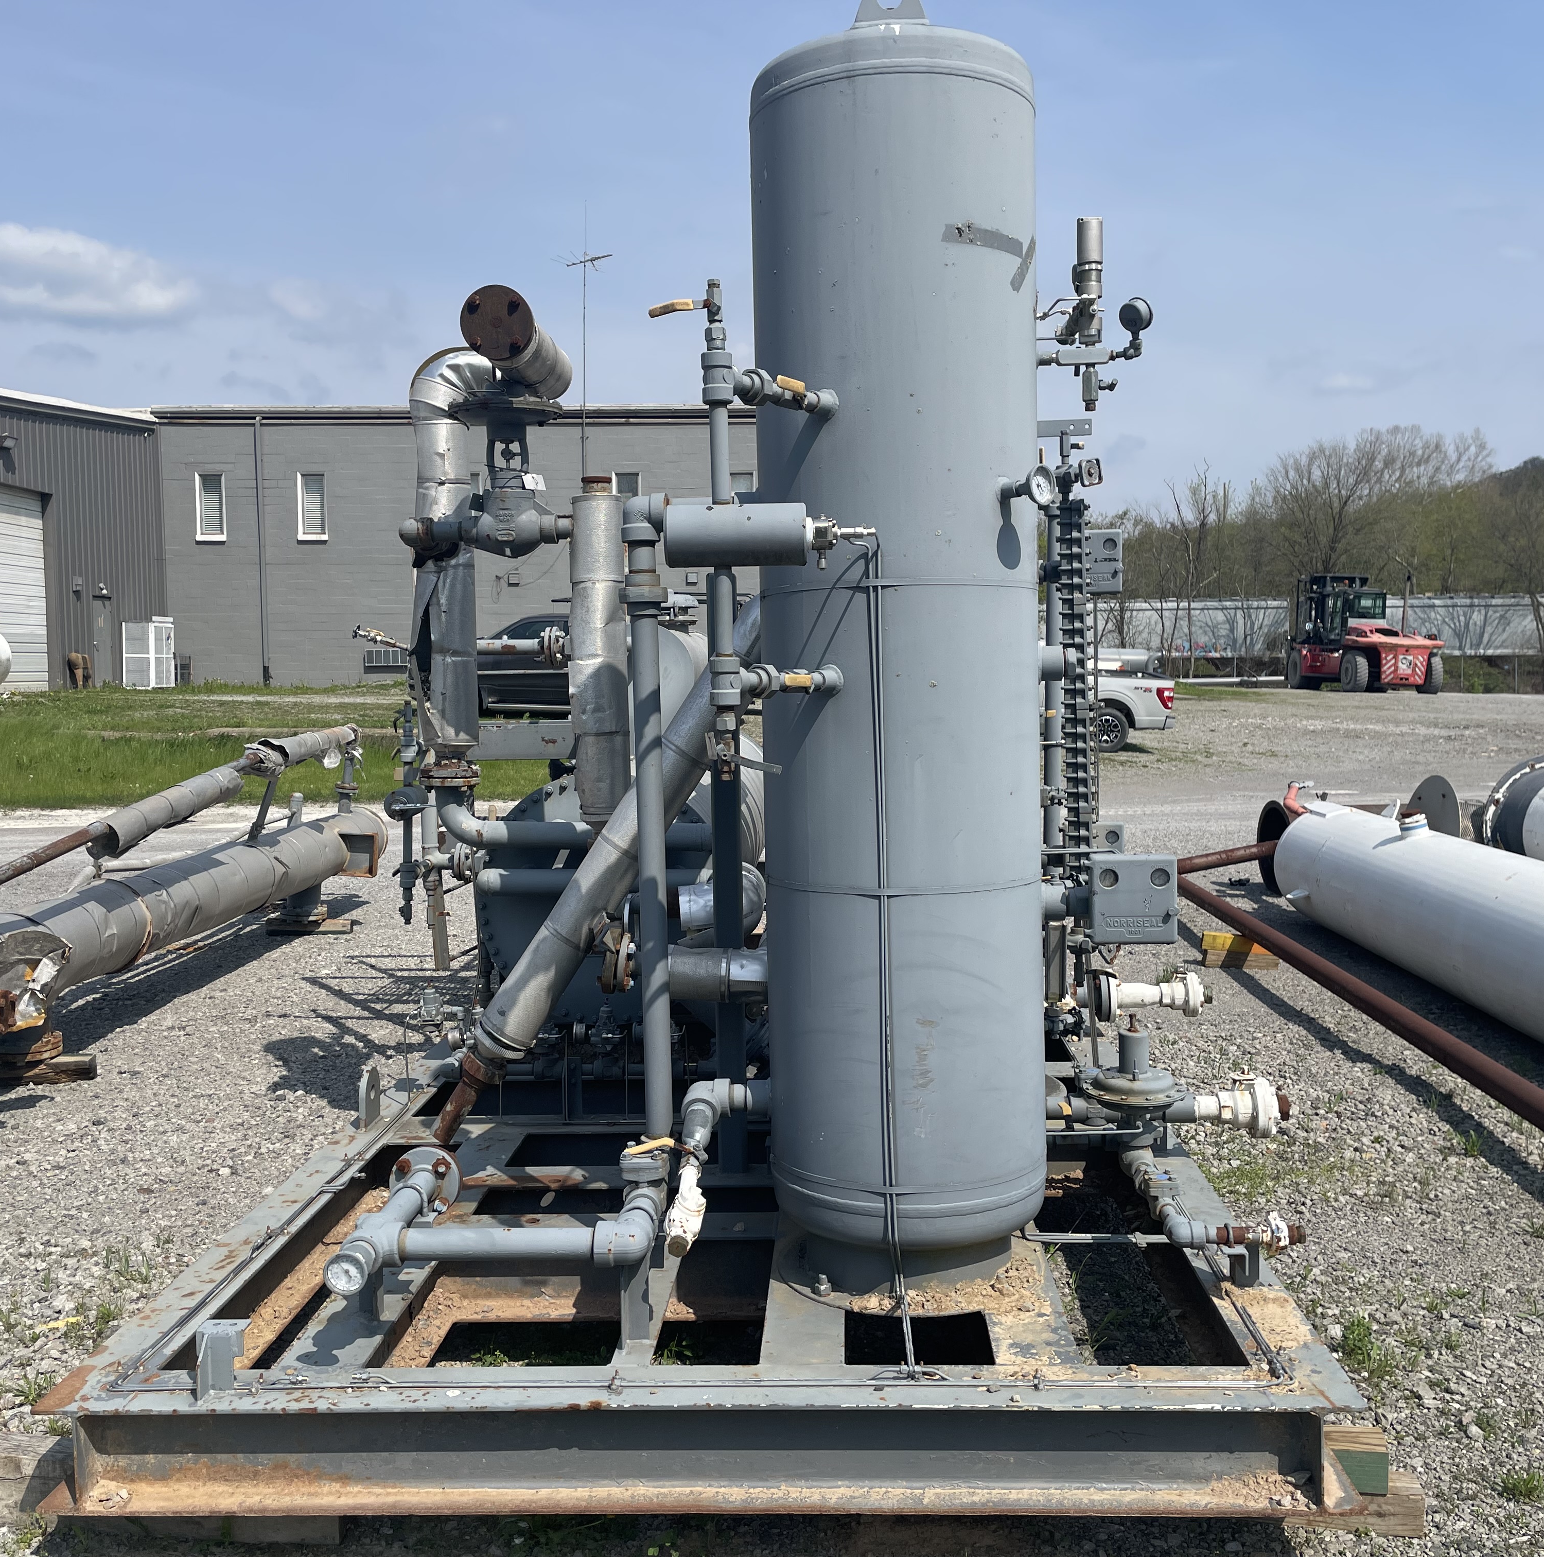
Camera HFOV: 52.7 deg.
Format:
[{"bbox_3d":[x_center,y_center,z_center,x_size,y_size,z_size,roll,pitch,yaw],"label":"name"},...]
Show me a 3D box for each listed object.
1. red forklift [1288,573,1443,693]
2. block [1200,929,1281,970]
[{"bbox_3d":[19.094,-4.649,50.500,2.950,3.750,5.900,-1,4,-4],"label":"red forklift"},{"bbox_3d":[2.499,0.917,8.300,0.400,0.185,0.090,0,4,12],"label":"block"}]

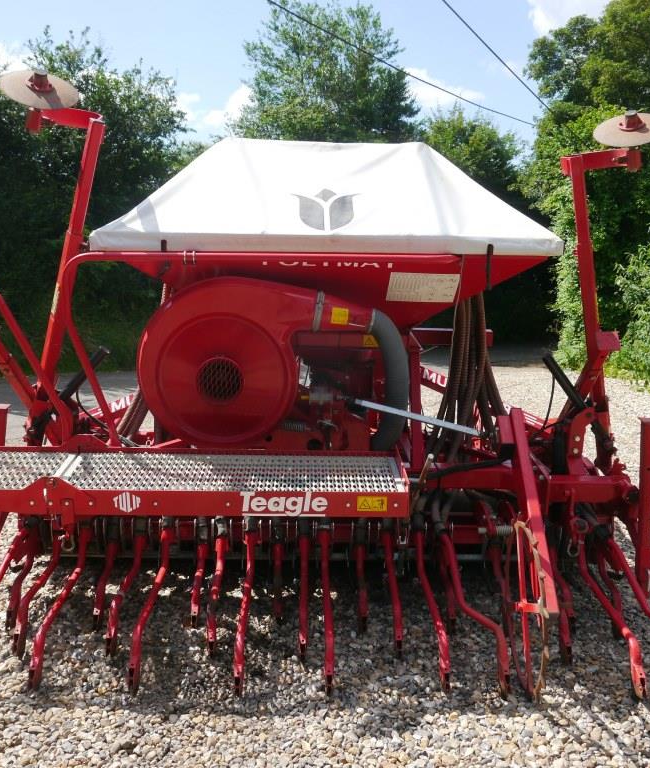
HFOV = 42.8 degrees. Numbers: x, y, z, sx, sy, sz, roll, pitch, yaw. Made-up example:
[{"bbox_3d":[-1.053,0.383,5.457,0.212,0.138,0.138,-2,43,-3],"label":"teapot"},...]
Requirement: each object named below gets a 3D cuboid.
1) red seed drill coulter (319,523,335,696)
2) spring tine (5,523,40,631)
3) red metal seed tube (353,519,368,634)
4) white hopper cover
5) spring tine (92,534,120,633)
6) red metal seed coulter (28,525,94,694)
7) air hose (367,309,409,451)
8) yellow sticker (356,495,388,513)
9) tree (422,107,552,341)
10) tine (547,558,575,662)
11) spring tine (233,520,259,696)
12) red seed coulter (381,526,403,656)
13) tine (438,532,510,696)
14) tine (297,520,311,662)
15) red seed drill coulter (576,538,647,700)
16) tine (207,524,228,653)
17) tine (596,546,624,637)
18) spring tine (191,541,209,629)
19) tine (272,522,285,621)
[{"bbox_3d":[0.010,0.869,3.250,0.058,0.433,0.602,0,12,-1],"label":"red seed drill coulter"},{"bbox_3d":[-1.255,0.810,3.450,0.130,0.402,0.185,0,12,-1],"label":"spring tine"},{"bbox_3d":[0.152,0.810,3.450,0.052,0.418,0.190,0,12,-1],"label":"red metal seed tube"},{"bbox_3d":[0.011,-0.917,4.039,2.022,0.539,1.070,0,10,0],"label":"white hopper cover"},{"bbox_3d":[-0.971,0.877,3.680,0.049,0.310,0.337,0,10,0],"label":"spring tine"},{"bbox_3d":[-1.039,0.855,3.250,0.089,0.405,0.596,0,12,-1],"label":"red metal seed coulter"},{"bbox_3d":[0.290,0.009,3.784,0.205,0.707,0.140,0,10,0],"label":"air hose"},{"bbox_3d":[0.170,0.432,2.980,0.107,0.055,0.003,0,12,-1],"label":"yellow sticker"},{"bbox_3d":[2.907,-2.907,15.000,2.900,4.200,2.800,0,12,-1],"label":"tree"},{"bbox_3d":[0.946,0.876,3.345,0.058,0.356,0.391,0,12,-1],"label":"tine"},{"bbox_3d":[-0.322,0.875,3.363,0.050,0.435,0.721,0,10,0],"label":"spring tine"},{"bbox_3d":[0.288,0.866,3.533,0.062,0.363,0.540,0,10,0],"label":"red seed coulter"},{"bbox_3d":[0.574,0.879,3.250,0.210,0.419,0.602,0,12,-1],"label":"tine"},{"bbox_3d":[-0.087,0.867,3.533,0.046,0.403,0.540,0,10,0],"label":"tine"},{"bbox_3d":[1.157,0.924,3.371,0.063,0.368,0.721,0,10,0],"label":"red seed drill coulter"},{"bbox_3d":[-0.440,0.817,3.345,0.047,0.388,0.398,0,12,-1],"label":"tine"},{"bbox_3d":[1.261,0.916,3.686,0.040,0.293,0.337,0,10,0],"label":"tine"},{"bbox_3d":[-0.556,0.877,3.680,0.043,0.291,0.337,0,10,0],"label":"spring tine"},{"bbox_3d":[-0.192,0.790,3.450,0.054,0.361,0.178,0,12,-1],"label":"tine"}]

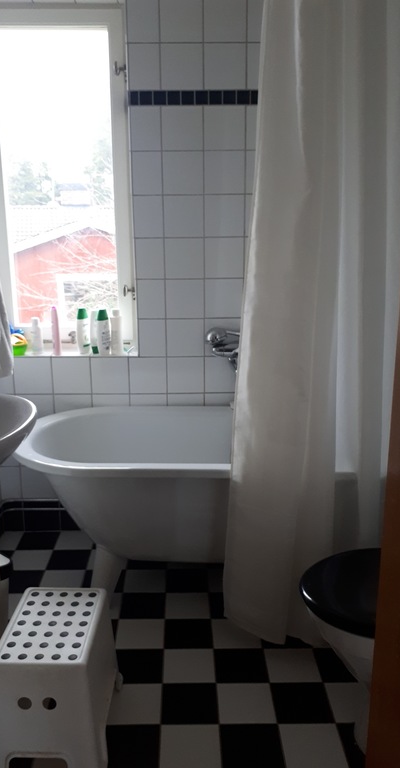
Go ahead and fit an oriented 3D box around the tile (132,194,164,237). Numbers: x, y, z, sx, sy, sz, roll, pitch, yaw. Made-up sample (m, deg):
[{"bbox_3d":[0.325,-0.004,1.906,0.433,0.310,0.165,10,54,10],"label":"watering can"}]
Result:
[{"bbox_3d":[-0.188,-0.618,2.217,0.105,0.148,0.010,0,15,0],"label":"tile"}]

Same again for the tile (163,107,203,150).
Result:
[{"bbox_3d":[-0.060,-0.927,2.189,0.149,0.149,0.011,-1,14,-1],"label":"tile"}]

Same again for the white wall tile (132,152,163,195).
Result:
[{"bbox_3d":[-0.193,-0.774,2.207,0.108,0.149,0.010,0,13,0],"label":"white wall tile"}]

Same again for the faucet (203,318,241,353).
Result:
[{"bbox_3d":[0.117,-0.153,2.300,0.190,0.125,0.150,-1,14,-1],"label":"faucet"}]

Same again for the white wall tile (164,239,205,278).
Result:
[{"bbox_3d":[-0.058,-0.481,2.293,0.150,0.150,0.008,0,14,-1],"label":"white wall tile"}]

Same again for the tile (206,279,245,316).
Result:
[{"bbox_3d":[0.095,-0.334,2.333,0.150,0.150,0.008,0,14,-1],"label":"tile"}]

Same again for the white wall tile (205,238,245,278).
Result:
[{"bbox_3d":[0.093,-0.474,2.256,0.148,0.148,0.010,0,15,0],"label":"white wall tile"}]

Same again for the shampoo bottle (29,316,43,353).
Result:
[{"bbox_3d":[-0.659,-0.195,2.423,0.048,0.146,0.035,0,13,0],"label":"shampoo bottle"}]

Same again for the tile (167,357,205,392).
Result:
[{"bbox_3d":[-0.056,-0.038,2.407,0.149,0.149,0.011,-1,14,-1],"label":"tile"}]

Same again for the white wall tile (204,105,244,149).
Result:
[{"bbox_3d":[0.090,-0.925,2.174,0.149,0.149,0.010,0,13,0],"label":"white wall tile"}]

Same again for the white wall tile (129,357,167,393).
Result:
[{"bbox_3d":[-0.209,-0.034,2.403,0.150,0.150,0.008,0,14,-1],"label":"white wall tile"}]

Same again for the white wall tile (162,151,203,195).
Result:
[{"bbox_3d":[-0.061,-0.776,2.208,0.149,0.149,0.010,0,13,0],"label":"white wall tile"}]

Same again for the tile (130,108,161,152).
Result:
[{"bbox_3d":[-0.195,-0.925,2.186,0.114,0.149,0.011,-1,14,-1],"label":"tile"}]

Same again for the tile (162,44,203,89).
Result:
[{"bbox_3d":[-0.060,-1.128,2.131,0.150,0.150,0.008,0,14,-1],"label":"tile"}]

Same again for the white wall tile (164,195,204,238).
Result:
[{"bbox_3d":[-0.059,-0.630,2.256,0.150,0.150,0.008,0,14,-1],"label":"white wall tile"}]

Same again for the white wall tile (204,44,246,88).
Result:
[{"bbox_3d":[0.092,-1.129,2.134,0.150,0.150,0.008,0,14,-1],"label":"white wall tile"}]

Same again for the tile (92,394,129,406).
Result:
[{"bbox_3d":[-0.360,0.114,2.435,0.149,0.149,0.011,-1,14,-1],"label":"tile"}]

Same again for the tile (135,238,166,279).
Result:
[{"bbox_3d":[-0.187,-0.472,2.256,0.105,0.148,0.010,0,15,0],"label":"tile"}]

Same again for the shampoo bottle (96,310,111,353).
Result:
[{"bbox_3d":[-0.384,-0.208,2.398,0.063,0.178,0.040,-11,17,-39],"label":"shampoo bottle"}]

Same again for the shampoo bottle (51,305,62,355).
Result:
[{"bbox_3d":[-0.571,-0.210,2.379,0.031,0.192,0.060,-7,16,-24],"label":"shampoo bottle"}]

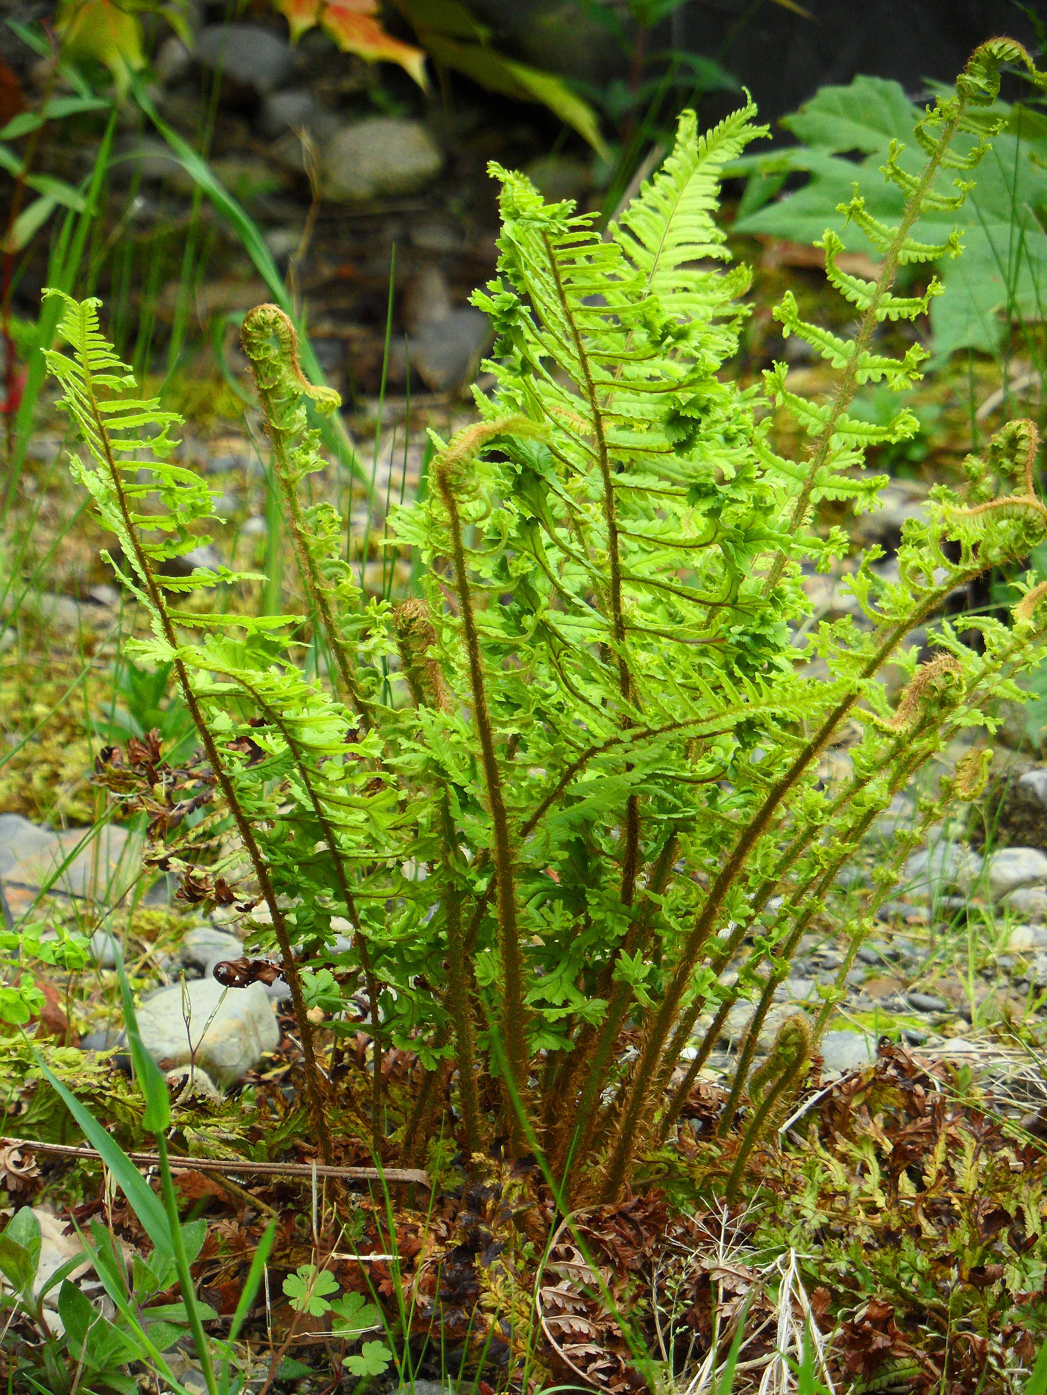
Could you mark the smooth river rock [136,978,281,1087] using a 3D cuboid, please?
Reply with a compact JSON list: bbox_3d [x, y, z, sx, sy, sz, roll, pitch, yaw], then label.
[{"bbox_3d":[-0.130,0.140,3.500,0.060,0.041,0.048,0,17,0],"label":"smooth river rock"}]

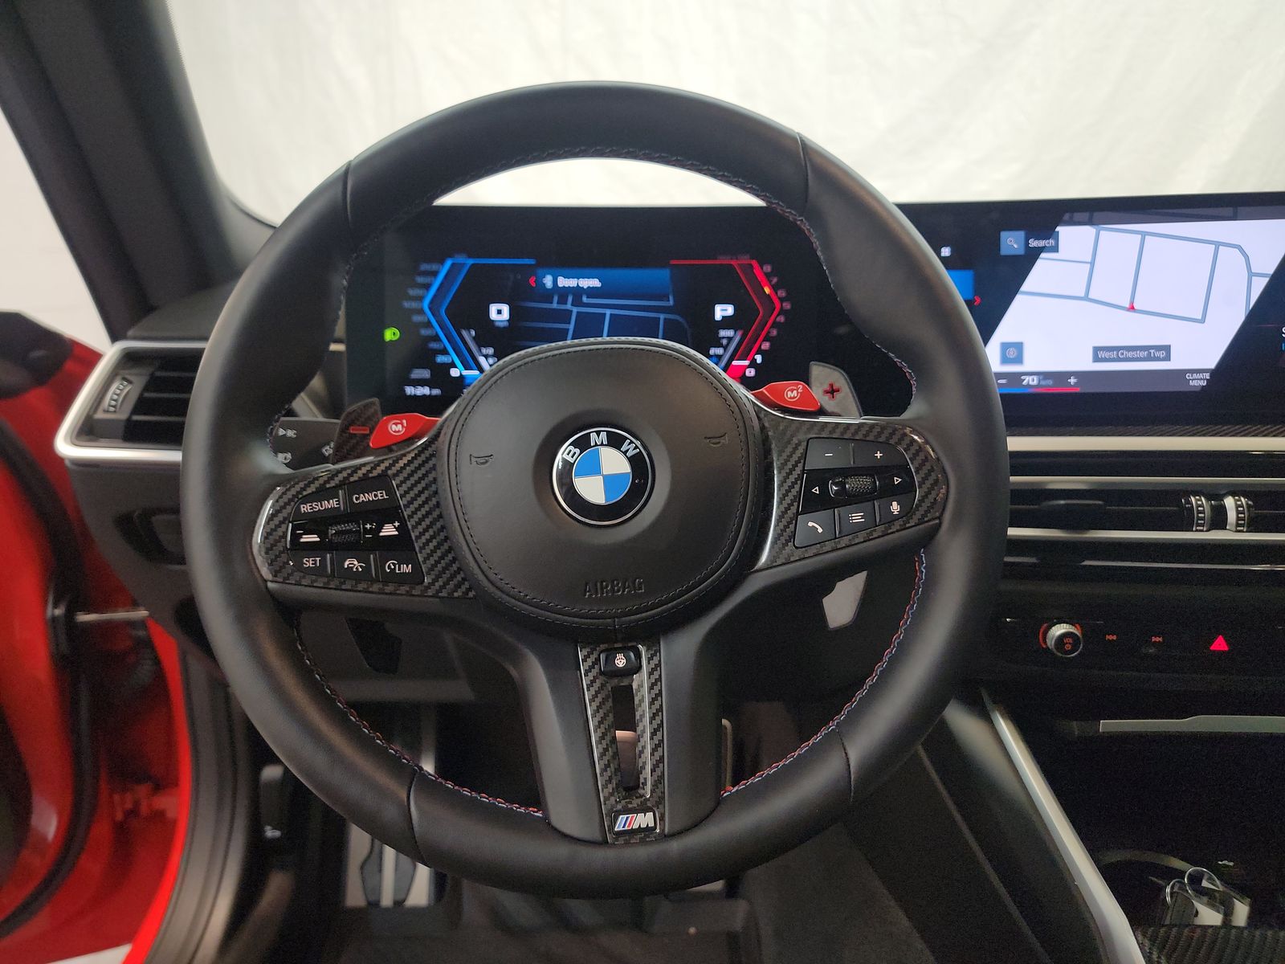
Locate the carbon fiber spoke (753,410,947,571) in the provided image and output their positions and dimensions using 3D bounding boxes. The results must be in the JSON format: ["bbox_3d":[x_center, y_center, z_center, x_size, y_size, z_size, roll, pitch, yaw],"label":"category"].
[{"bbox_3d":[0.093,0.002,0.414,0.092,0.071,0.025,-5,-9,-2],"label":"carbon fiber spoke"}]

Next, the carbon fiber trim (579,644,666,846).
[{"bbox_3d":[-0.007,0.112,0.387,0.035,0.083,0.016,-5,-9,-2],"label":"carbon fiber trim"}]

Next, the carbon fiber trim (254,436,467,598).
[{"bbox_3d":[-0.125,0.020,0.407,0.094,0.071,0.025,-5,-9,-2],"label":"carbon fiber trim"}]

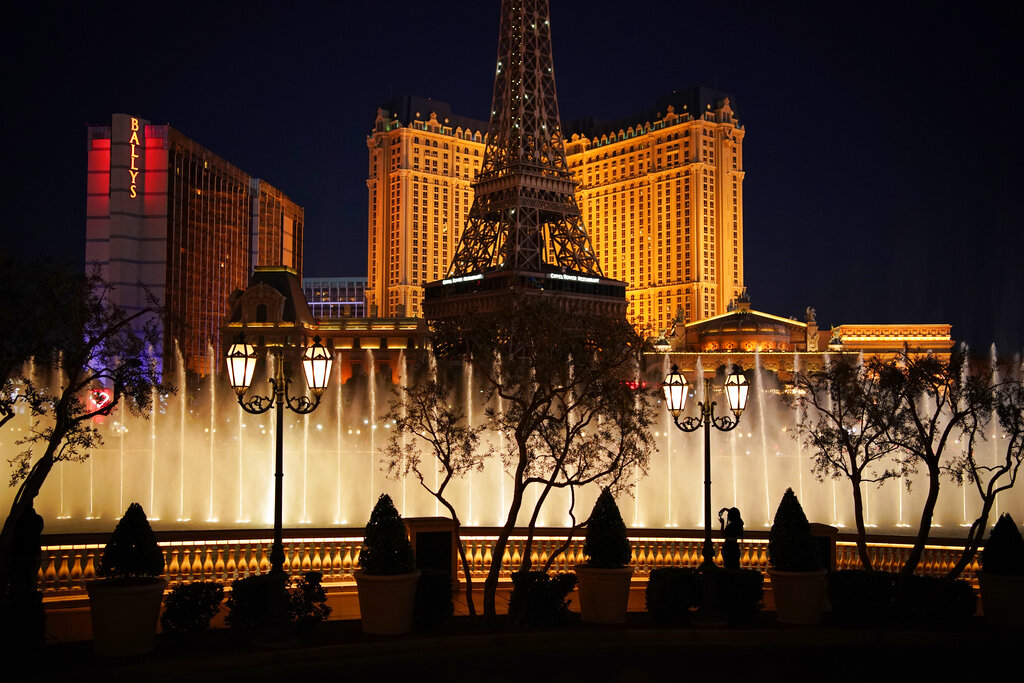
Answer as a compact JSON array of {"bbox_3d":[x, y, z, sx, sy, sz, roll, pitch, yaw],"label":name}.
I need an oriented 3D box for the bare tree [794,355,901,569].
[{"bbox_3d":[6.026,2.599,17.940,1.900,4.750,1.750,0,-3,0],"label":"bare tree"}]

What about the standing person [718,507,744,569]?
[{"bbox_3d":[4.135,4.018,18.800,0.420,1.660,0.420,-3,-5,37],"label":"standing person"}]

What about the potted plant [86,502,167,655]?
[{"bbox_3d":[-4.919,2.987,12.700,0.960,1.880,0.960,2,-4,-20],"label":"potted plant"}]

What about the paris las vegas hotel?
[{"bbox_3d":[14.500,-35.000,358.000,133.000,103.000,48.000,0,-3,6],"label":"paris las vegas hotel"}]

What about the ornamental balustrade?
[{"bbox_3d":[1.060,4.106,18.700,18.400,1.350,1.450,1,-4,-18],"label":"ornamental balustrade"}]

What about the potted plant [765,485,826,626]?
[{"bbox_3d":[4.966,3.690,17.368,1.020,2.320,1.020,0,-3,0],"label":"potted plant"}]

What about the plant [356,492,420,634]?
[{"bbox_3d":[-1.829,3.185,14.450,0.960,2.000,0.960,1,-4,-12],"label":"plant"}]

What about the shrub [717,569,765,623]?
[{"bbox_3d":[3.865,4.327,17.000,0.850,0.780,0.800,0,-4,0],"label":"shrub"}]

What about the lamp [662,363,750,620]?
[{"bbox_3d":[3.384,2.596,17.230,1.500,4.400,0.550,1,-3,-8],"label":"lamp"}]

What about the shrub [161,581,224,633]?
[{"bbox_3d":[-4.309,3.593,13.400,0.820,0.740,0.780,1,-4,-18],"label":"shrub"}]

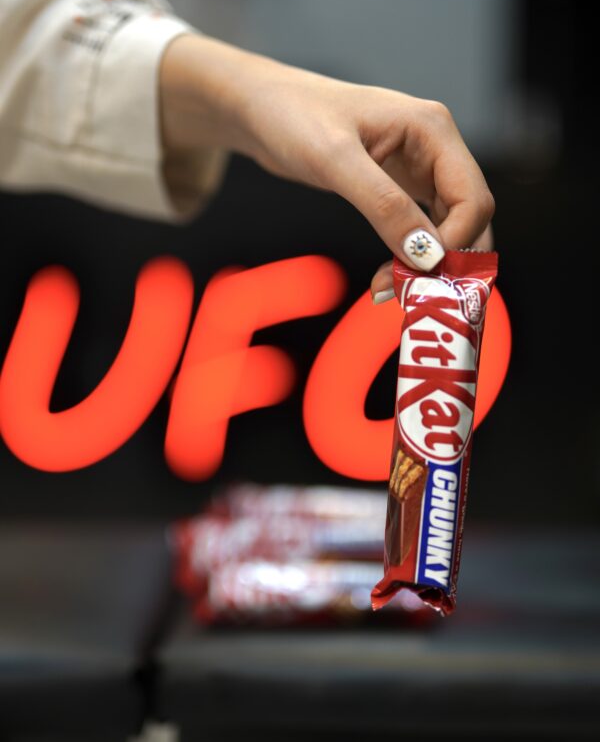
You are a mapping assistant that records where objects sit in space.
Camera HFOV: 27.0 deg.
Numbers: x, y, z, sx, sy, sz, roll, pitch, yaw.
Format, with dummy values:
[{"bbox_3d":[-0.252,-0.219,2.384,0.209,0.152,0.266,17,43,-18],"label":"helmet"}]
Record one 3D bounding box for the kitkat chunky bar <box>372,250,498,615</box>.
[{"bbox_3d":[0.055,0.024,0.520,0.041,0.150,0.022,6,12,5],"label":"kitkat chunky bar"}]

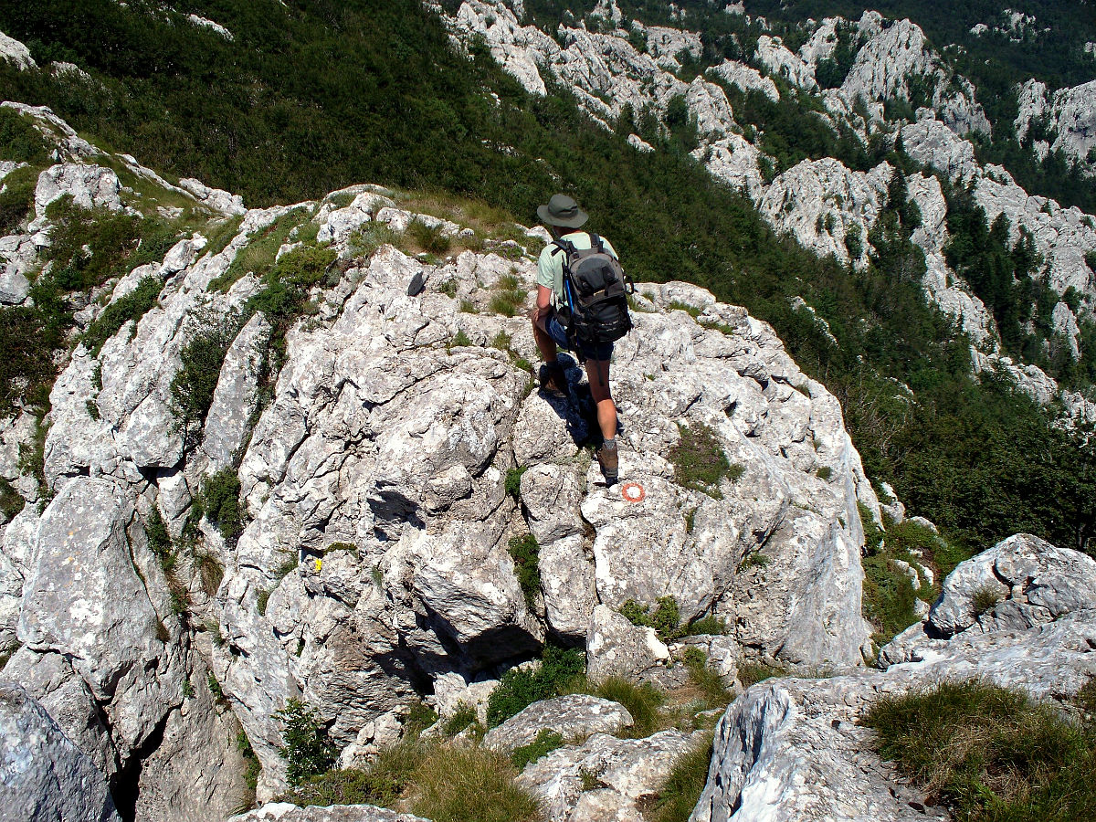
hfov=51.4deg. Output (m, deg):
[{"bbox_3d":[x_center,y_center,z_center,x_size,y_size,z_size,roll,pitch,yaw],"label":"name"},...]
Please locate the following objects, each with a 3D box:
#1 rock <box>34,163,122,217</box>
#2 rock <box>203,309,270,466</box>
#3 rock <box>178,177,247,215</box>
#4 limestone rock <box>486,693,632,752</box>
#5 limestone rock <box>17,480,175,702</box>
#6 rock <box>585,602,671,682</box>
[{"bbox_3d":[-9.865,-4.662,24.000,1.750,1.050,1.200,-8,25,-18],"label":"rock"},{"bbox_3d":[-2.311,-0.151,8.500,0.450,1.030,0.500,-7,24,-15],"label":"rock"},{"bbox_3d":[-6.469,-4.158,22.000,1.300,0.600,0.750,-6,24,-14],"label":"rock"},{"bbox_3d":[0.043,1.509,5.550,0.700,0.230,0.400,-5,24,-11],"label":"limestone rock"},{"bbox_3d":[-2.810,1.112,7.200,0.920,1.150,0.700,-7,25,-16],"label":"limestone rock"},{"bbox_3d":[0.421,1.254,6.200,0.430,0.400,0.350,-4,24,-9],"label":"rock"}]

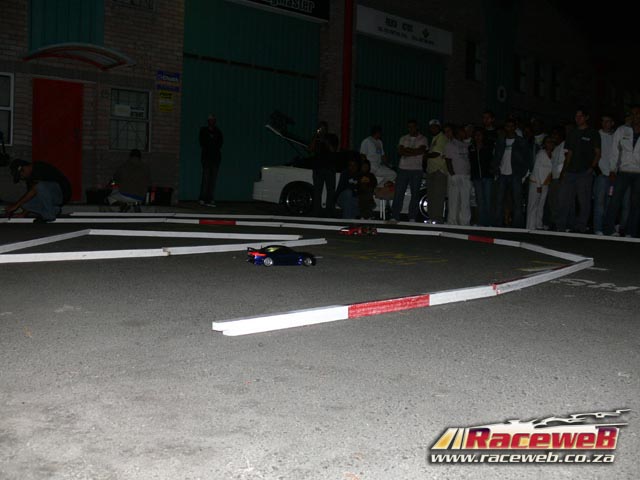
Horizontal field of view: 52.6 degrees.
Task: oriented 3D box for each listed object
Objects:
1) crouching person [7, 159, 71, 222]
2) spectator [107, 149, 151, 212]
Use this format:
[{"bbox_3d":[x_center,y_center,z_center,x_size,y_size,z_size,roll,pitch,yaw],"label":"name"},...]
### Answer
[{"bbox_3d":[-3.416,-0.596,7.900,0.770,0.770,0.500,1,4,-15],"label":"crouching person"},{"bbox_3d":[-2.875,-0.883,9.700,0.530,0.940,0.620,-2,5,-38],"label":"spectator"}]

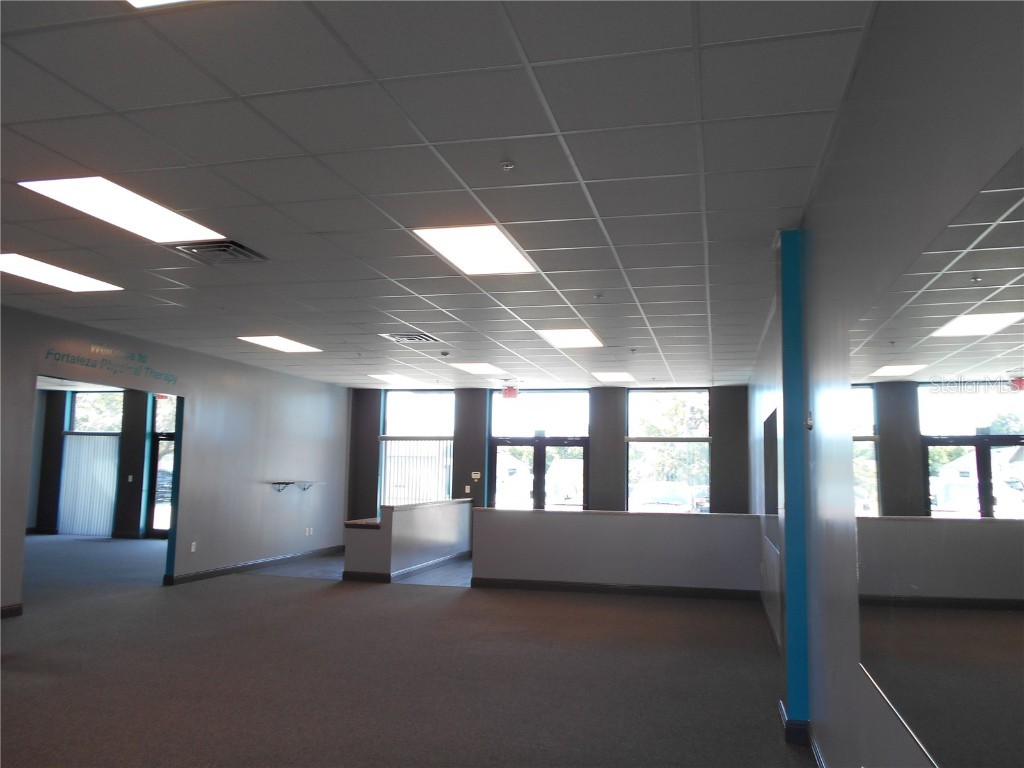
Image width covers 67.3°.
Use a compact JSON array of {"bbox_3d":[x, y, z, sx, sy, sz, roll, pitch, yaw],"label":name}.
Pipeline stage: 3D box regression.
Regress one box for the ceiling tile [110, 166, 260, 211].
[{"bbox_3d":[-1.791,-1.089,4.286,0.595,0.020,0.584,0,-6,15],"label":"ceiling tile"}]

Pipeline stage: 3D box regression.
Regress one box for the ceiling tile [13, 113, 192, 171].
[{"bbox_3d":[-1.929,-1.151,3.684,0.605,0.020,0.605,0,-6,15],"label":"ceiling tile"}]

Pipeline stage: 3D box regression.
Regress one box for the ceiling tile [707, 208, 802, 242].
[{"bbox_3d":[1.450,-0.966,4.670,0.536,0.020,0.610,0,-6,15],"label":"ceiling tile"}]

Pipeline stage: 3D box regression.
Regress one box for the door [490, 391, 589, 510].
[{"bbox_3d":[0.483,1.609,14.160,1.880,3.040,0.120,0,-6,15],"label":"door"}]

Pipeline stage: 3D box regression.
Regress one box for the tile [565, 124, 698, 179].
[{"bbox_3d":[0.584,-1.095,3.646,0.610,0.020,0.610,0,-6,15],"label":"tile"}]

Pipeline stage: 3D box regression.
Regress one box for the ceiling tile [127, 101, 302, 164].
[{"bbox_3d":[-1.350,-1.158,3.538,0.600,0.020,0.595,0,-6,15],"label":"ceiling tile"}]

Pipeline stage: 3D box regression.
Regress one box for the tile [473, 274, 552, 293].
[{"bbox_3d":[0.005,-0.829,6.301,0.595,0.020,0.584,0,-6,15],"label":"tile"}]

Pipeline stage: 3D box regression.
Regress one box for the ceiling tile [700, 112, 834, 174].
[{"bbox_3d":[1.150,-1.106,3.522,0.521,0.020,0.584,0,-6,15],"label":"ceiling tile"}]

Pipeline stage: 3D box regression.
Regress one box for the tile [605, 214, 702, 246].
[{"bbox_3d":[0.896,-0.963,4.817,0.610,0.020,0.610,0,-6,15],"label":"tile"}]

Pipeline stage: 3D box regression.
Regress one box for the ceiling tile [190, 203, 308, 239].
[{"bbox_3d":[-1.638,-1.024,4.846,0.600,0.020,0.595,0,-6,15],"label":"ceiling tile"}]

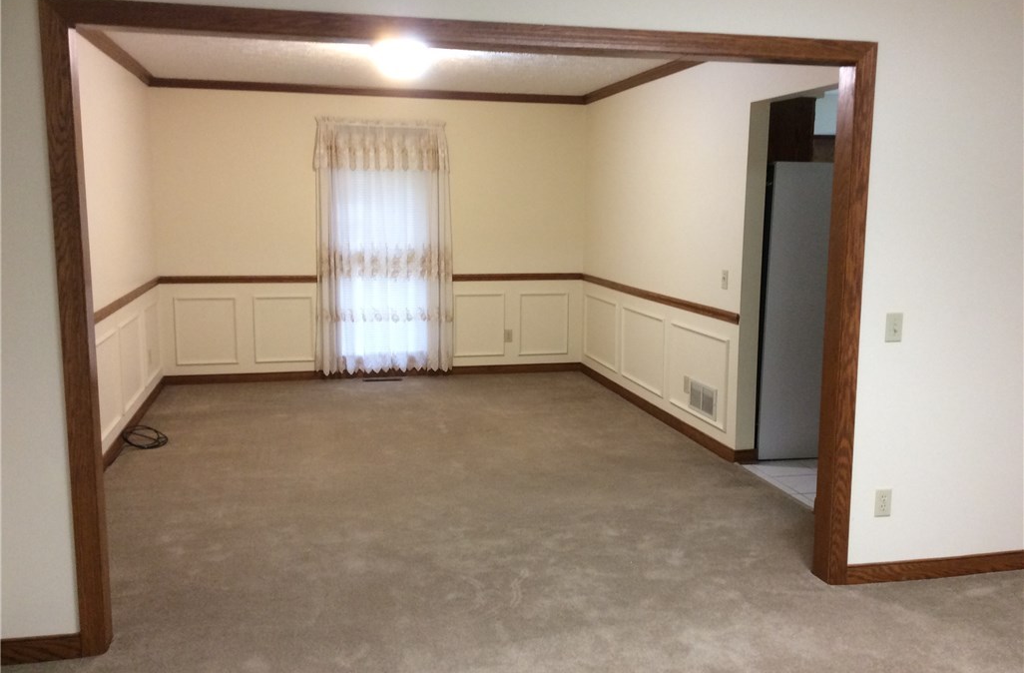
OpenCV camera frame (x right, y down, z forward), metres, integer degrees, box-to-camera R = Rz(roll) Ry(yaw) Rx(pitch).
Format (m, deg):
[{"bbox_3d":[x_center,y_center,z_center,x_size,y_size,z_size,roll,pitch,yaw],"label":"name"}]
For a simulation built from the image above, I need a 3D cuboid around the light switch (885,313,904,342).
[{"bbox_3d":[1.500,-0.033,3.694,0.071,0.114,0.018,-1,8,-13],"label":"light switch"}]

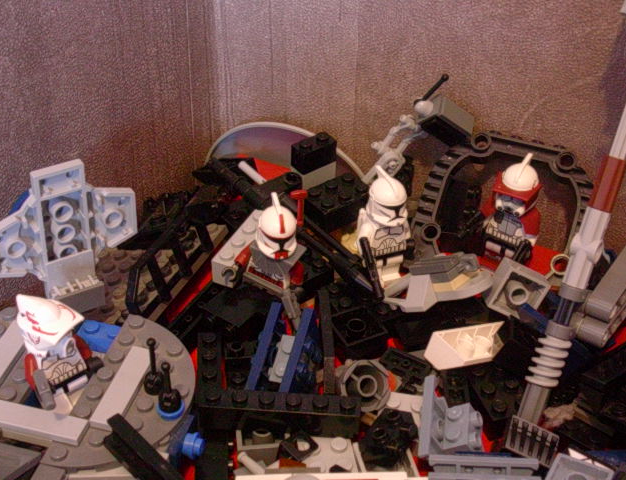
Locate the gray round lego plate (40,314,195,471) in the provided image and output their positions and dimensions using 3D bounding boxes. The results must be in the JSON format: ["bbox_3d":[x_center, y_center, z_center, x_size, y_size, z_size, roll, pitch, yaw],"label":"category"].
[{"bbox_3d":[-0.051,0.046,0.324,0.032,0.005,0.064,11,38,11],"label":"gray round lego plate"}]

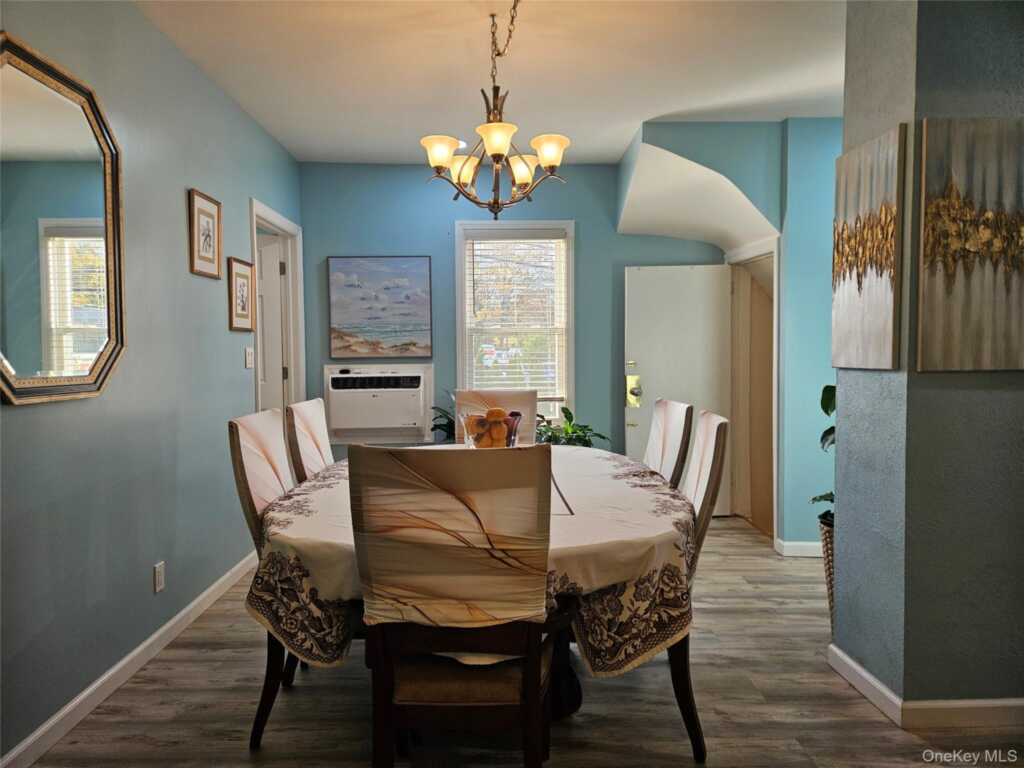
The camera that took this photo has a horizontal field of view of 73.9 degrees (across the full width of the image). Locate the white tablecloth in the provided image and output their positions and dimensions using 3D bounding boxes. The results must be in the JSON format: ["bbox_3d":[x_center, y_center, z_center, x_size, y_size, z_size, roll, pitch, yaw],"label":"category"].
[{"bbox_3d":[-0.127,0.522,2.585,1.400,0.330,1.840,0,3,-2],"label":"white tablecloth"}]

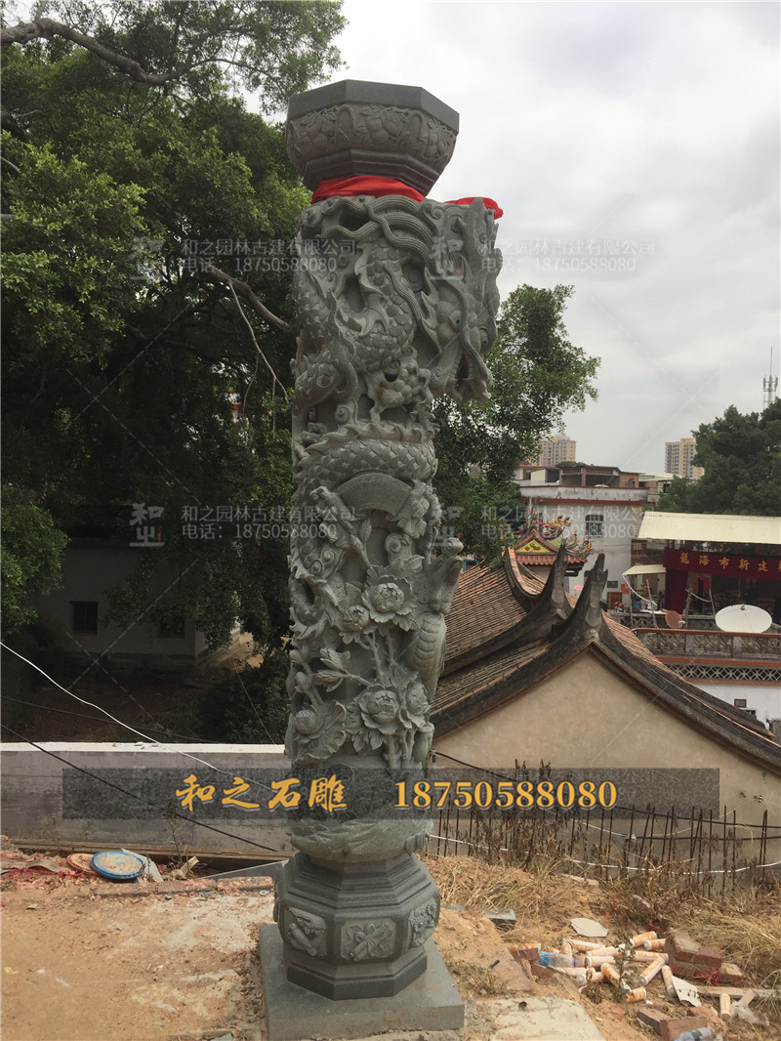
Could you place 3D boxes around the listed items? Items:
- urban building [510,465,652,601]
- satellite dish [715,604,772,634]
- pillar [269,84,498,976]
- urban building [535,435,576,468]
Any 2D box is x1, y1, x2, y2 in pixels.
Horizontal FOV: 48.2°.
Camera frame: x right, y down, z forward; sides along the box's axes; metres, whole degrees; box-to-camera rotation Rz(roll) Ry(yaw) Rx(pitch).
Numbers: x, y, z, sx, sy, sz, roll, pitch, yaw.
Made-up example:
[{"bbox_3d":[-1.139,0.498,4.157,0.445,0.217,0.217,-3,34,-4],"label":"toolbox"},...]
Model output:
[{"bbox_3d":[12.829,1.336,59.519,9.000,10.000,7.500,1,1,-16],"label":"urban building"},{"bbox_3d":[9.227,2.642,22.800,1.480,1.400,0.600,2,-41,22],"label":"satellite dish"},{"bbox_3d":[-0.019,0.097,3.518,0.854,3.369,0.686,1,1,-10],"label":"pillar"},{"bbox_3d":[129.593,-34.123,685.000,28.500,65.000,13.500,2,1,44],"label":"urban building"}]

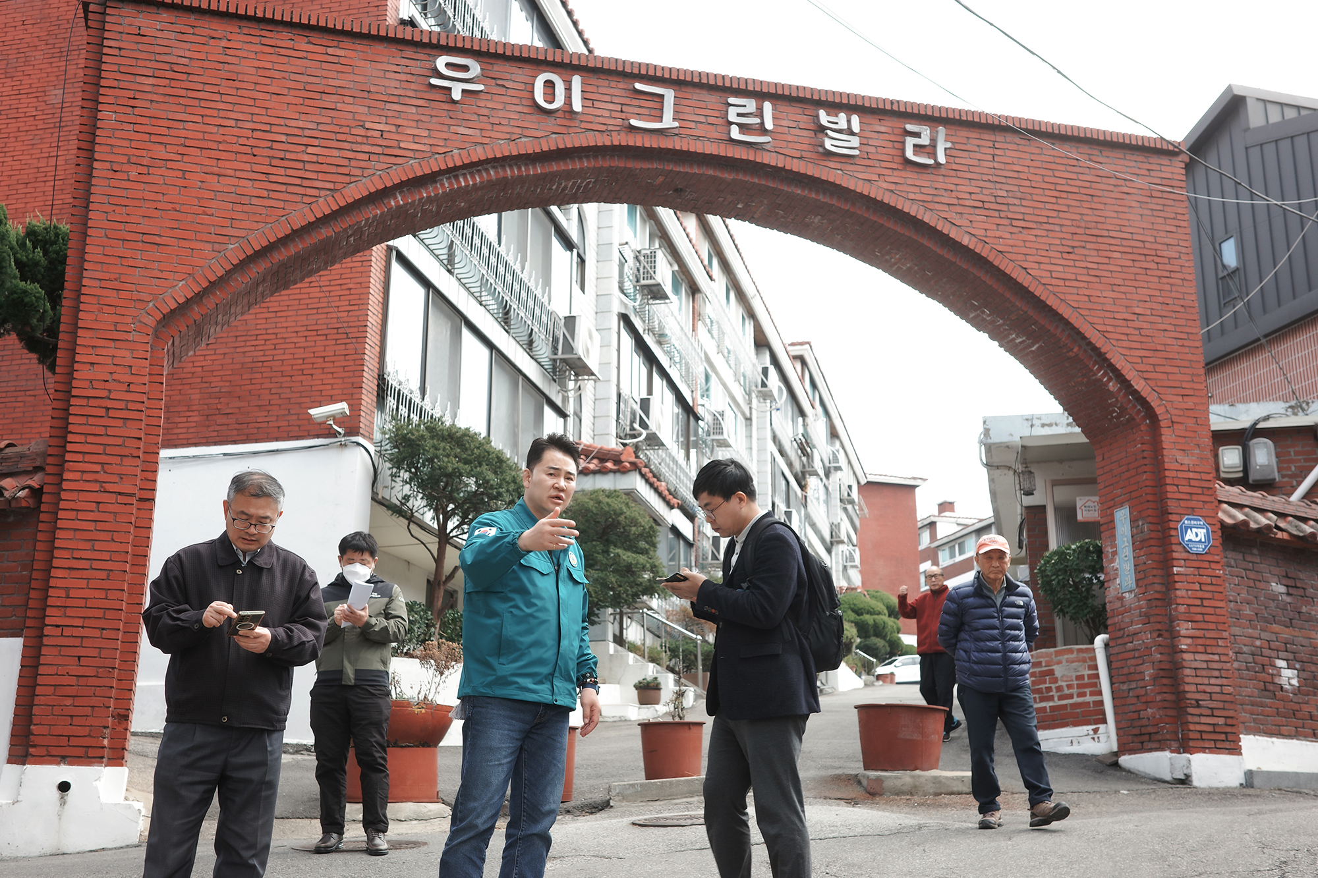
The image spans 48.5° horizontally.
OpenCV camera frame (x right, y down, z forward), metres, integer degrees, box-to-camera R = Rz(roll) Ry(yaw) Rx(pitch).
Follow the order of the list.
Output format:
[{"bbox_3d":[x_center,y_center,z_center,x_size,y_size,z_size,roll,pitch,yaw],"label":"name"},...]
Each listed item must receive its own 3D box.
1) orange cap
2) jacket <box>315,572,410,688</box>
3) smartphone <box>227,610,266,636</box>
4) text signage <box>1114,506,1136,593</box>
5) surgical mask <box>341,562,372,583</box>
[{"bbox_3d":[1.934,0.615,8.470,0.190,0.125,0.260,-1,-15,4],"label":"orange cap"},{"bbox_3d":[-1.614,1.026,7.850,0.560,0.640,0.360,1,-15,-2],"label":"jacket"},{"bbox_3d":[-1.198,0.537,4.252,0.075,0.011,0.160,2,-31,-28],"label":"smartphone"},{"bbox_3d":[3.679,0.876,11.579,0.025,0.660,0.190,4,-15,-17],"label":"text signage"},{"bbox_3d":[-1.550,0.695,7.520,0.145,0.120,0.090,3,3,-11],"label":"surgical mask"}]

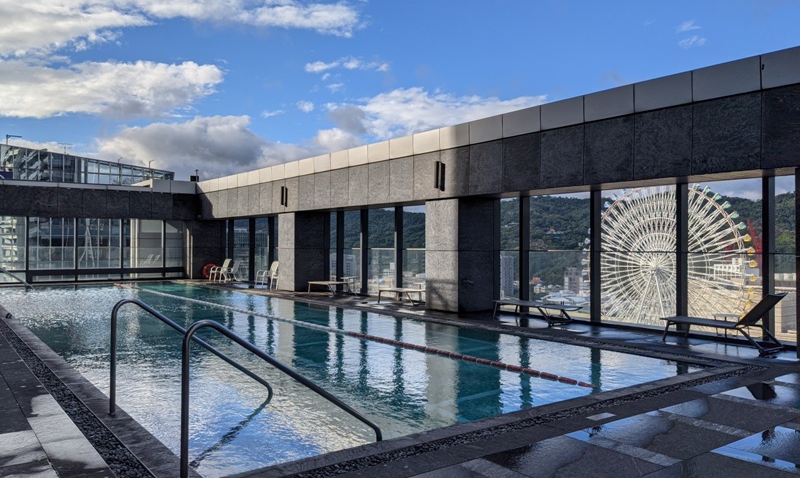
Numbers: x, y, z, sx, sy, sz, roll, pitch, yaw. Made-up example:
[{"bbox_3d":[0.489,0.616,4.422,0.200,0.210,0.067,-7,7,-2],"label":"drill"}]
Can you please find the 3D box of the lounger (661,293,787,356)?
[{"bbox_3d":[4.946,1.202,9.554,0.779,0.823,1.632,1,-1,-37],"label":"lounger"}]

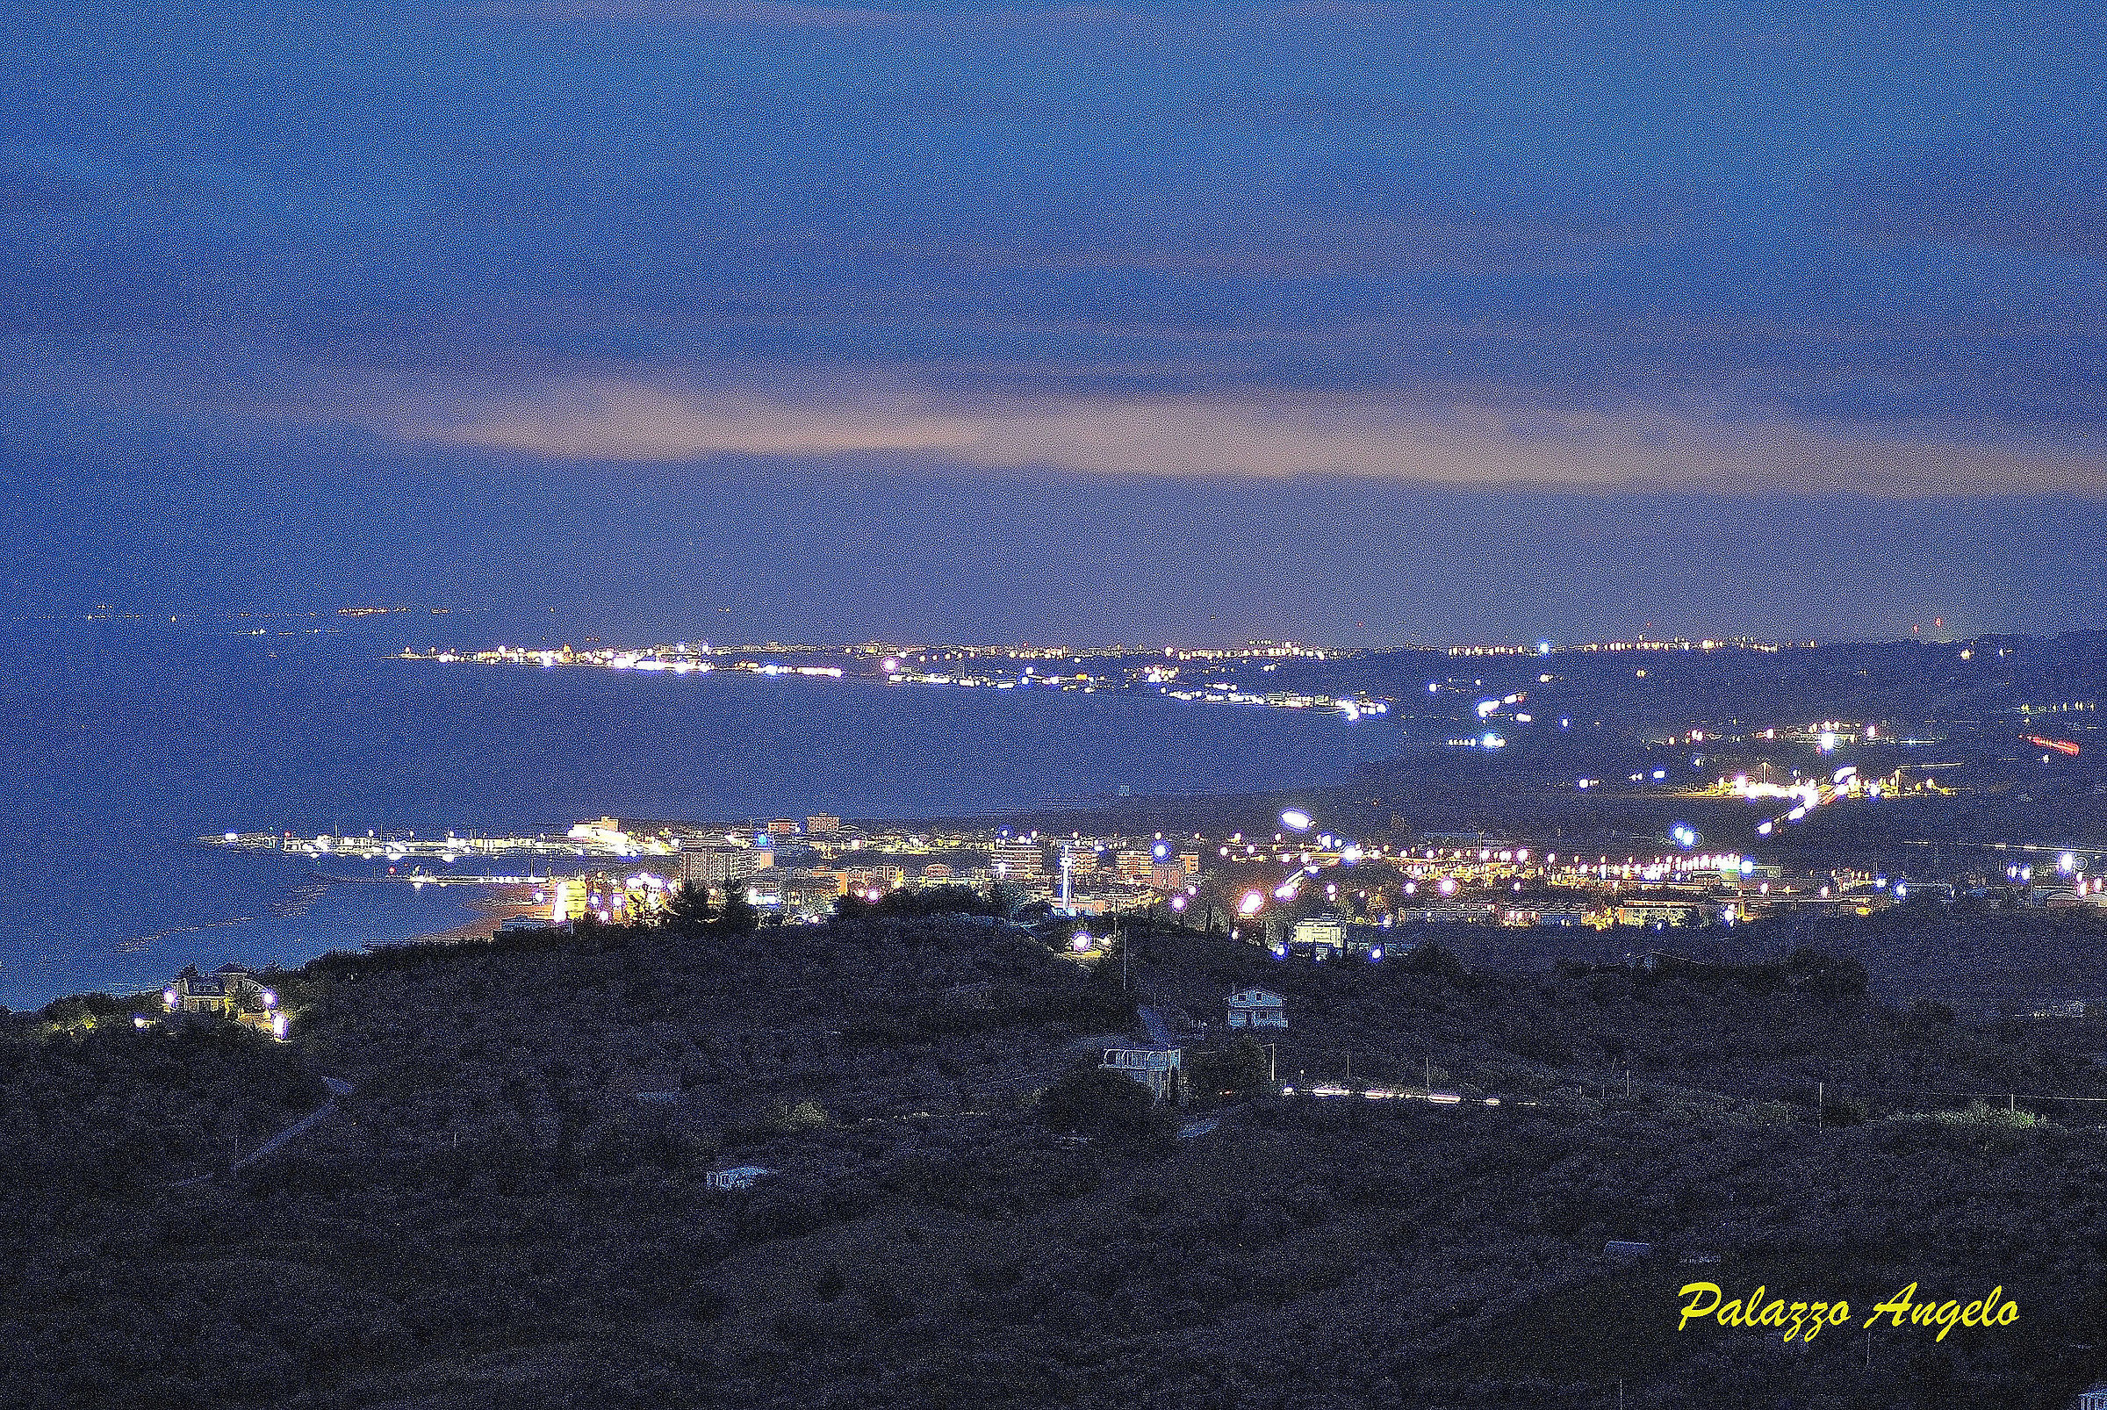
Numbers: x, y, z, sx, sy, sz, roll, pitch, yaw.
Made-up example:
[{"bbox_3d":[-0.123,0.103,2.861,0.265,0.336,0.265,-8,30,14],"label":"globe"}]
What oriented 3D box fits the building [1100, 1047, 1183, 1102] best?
[{"bbox_3d":[13.958,58.300,1690.000,11.200,8.300,8.000,0,1,17],"label":"building"}]

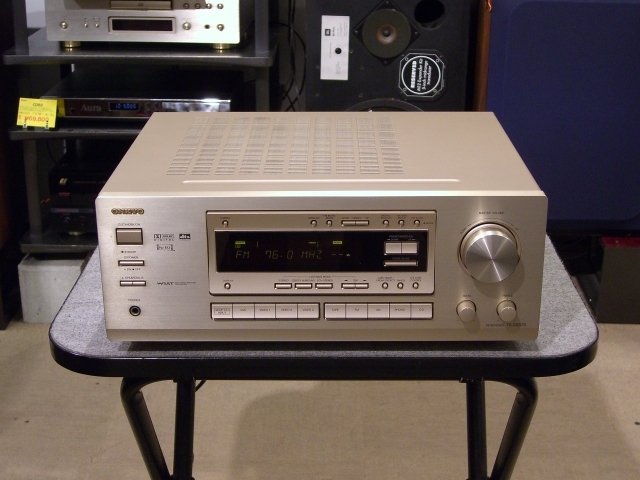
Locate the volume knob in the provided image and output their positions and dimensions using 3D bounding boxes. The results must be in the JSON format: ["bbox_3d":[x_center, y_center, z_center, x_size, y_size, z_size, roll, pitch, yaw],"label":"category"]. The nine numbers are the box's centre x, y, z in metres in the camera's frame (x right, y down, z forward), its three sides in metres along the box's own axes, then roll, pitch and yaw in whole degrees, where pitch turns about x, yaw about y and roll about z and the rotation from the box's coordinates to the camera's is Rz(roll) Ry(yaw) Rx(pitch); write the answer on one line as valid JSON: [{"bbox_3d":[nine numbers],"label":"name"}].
[{"bbox_3d":[0.164,0.014,1.016,0.054,0.054,0.025,0,20,1],"label":"volume knob"}]

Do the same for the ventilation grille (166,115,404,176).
[{"bbox_3d":[-0.034,-0.109,1.195,0.244,0.004,0.252,0,20,1],"label":"ventilation grille"}]

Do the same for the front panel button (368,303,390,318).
[{"bbox_3d":[0.059,0.071,1.051,0.021,0.016,0.006,0,20,1],"label":"front panel button"}]

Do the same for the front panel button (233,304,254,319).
[{"bbox_3d":[-0.076,0.070,1.050,0.021,0.016,0.005,0,20,1],"label":"front panel button"}]

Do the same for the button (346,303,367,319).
[{"bbox_3d":[0.037,0.070,1.049,0.021,0.016,0.005,0,20,1],"label":"button"}]

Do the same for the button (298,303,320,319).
[{"bbox_3d":[-0.011,0.071,1.052,0.021,0.016,0.006,0,20,1],"label":"button"}]

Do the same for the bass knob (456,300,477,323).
[{"bbox_3d":[0.146,0.071,1.044,0.017,0.017,0.015,0,20,1],"label":"bass knob"}]

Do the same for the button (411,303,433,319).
[{"bbox_3d":[0.102,0.071,1.051,0.021,0.016,0.006,0,20,1],"label":"button"}]

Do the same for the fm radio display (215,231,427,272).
[{"bbox_3d":[0.002,0.011,1.030,0.206,0.043,0.005,0,20,1],"label":"fm radio display"}]

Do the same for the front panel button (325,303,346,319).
[{"bbox_3d":[0.016,0.071,1.052,0.021,0.016,0.006,0,20,1],"label":"front panel button"}]

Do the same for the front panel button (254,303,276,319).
[{"bbox_3d":[-0.054,0.071,1.052,0.020,0.016,0.006,0,20,1],"label":"front panel button"}]

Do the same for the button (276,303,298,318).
[{"bbox_3d":[-0.033,0.070,1.050,0.021,0.016,0.005,0,20,1],"label":"button"}]

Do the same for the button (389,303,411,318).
[{"bbox_3d":[0.080,0.071,1.051,0.021,0.016,0.006,0,20,1],"label":"button"}]

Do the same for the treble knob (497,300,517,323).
[{"bbox_3d":[0.186,0.071,1.043,0.018,0.018,0.014,0,20,1],"label":"treble knob"}]

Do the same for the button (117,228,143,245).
[{"bbox_3d":[-0.185,-0.003,1.025,0.024,0.016,0.005,0,20,1],"label":"button"}]

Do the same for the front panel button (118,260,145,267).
[{"bbox_3d":[-0.185,0.023,1.034,0.024,0.005,0.005,0,20,1],"label":"front panel button"}]

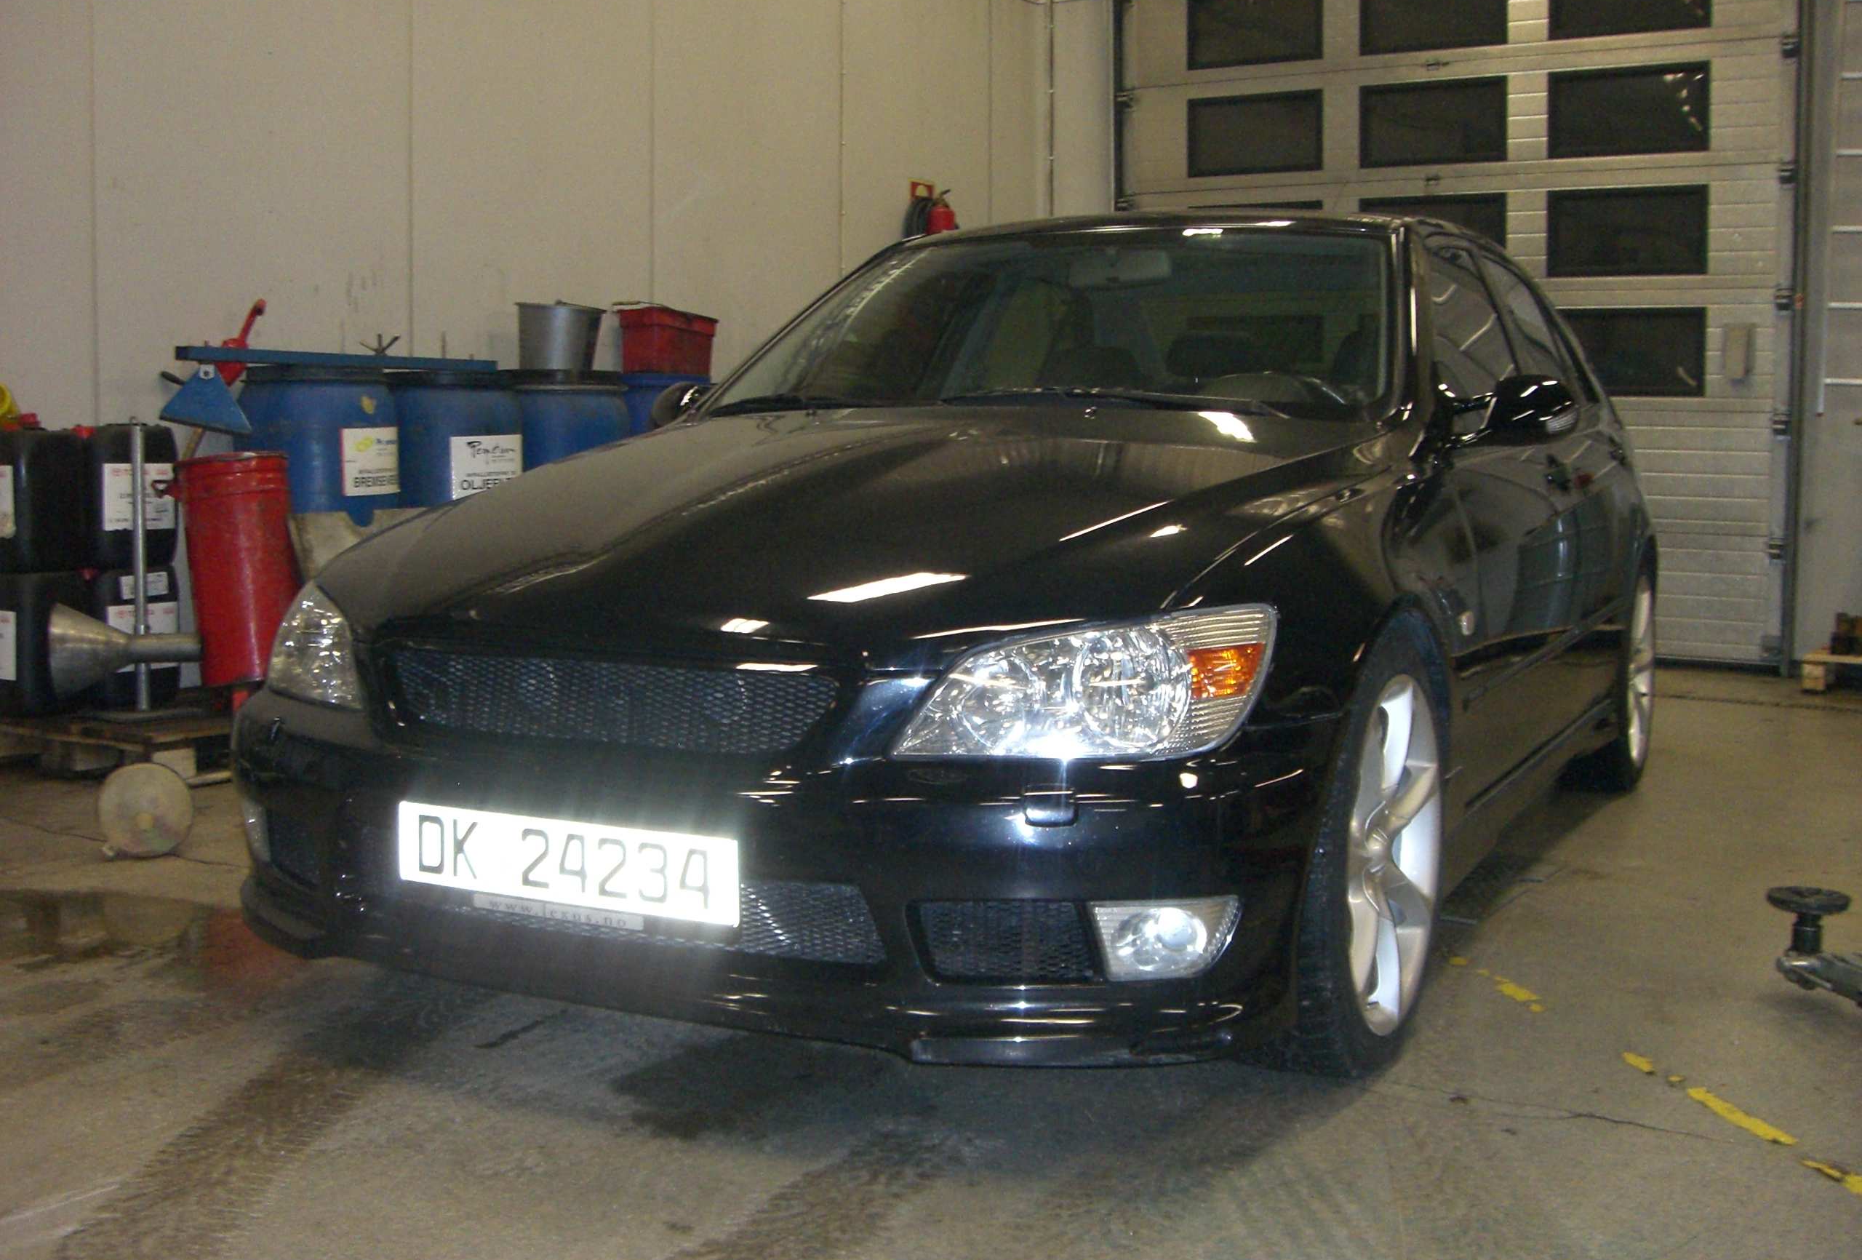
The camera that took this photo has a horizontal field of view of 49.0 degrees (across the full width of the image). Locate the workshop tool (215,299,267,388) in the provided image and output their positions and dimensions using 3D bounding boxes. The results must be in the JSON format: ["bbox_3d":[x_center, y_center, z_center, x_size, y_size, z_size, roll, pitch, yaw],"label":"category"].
[{"bbox_3d":[-1.959,-0.813,5.812,0.100,0.260,0.120,22,6,33],"label":"workshop tool"}]

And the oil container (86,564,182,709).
[{"bbox_3d":[-2.284,0.011,5.680,0.250,0.390,0.270,4,6,33],"label":"oil container"}]

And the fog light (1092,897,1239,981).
[{"bbox_3d":[0.280,0.366,2.425,0.155,0.108,0.120,3,6,19],"label":"fog light"}]

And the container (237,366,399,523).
[{"bbox_3d":[-1.751,-0.358,5.839,0.450,0.780,0.450,4,6,31],"label":"container"}]

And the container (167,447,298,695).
[{"bbox_3d":[-1.845,-0.162,5.497,0.300,0.610,0.300,-6,5,-18],"label":"container"}]

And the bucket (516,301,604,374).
[{"bbox_3d":[-1.207,-0.951,6.650,0.280,0.225,0.280,1,6,0],"label":"bucket"}]

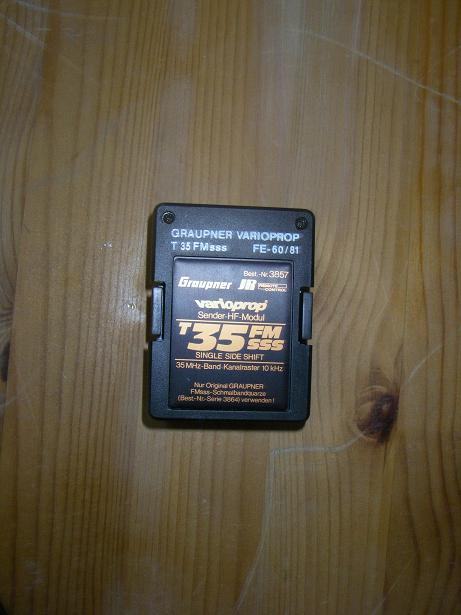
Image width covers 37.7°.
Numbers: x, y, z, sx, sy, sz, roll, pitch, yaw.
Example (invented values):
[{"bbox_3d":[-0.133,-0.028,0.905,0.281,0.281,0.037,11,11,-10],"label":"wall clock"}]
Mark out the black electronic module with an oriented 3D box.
[{"bbox_3d":[0.000,0.002,0.199,0.044,0.021,0.060,2,87,-5],"label":"black electronic module"}]

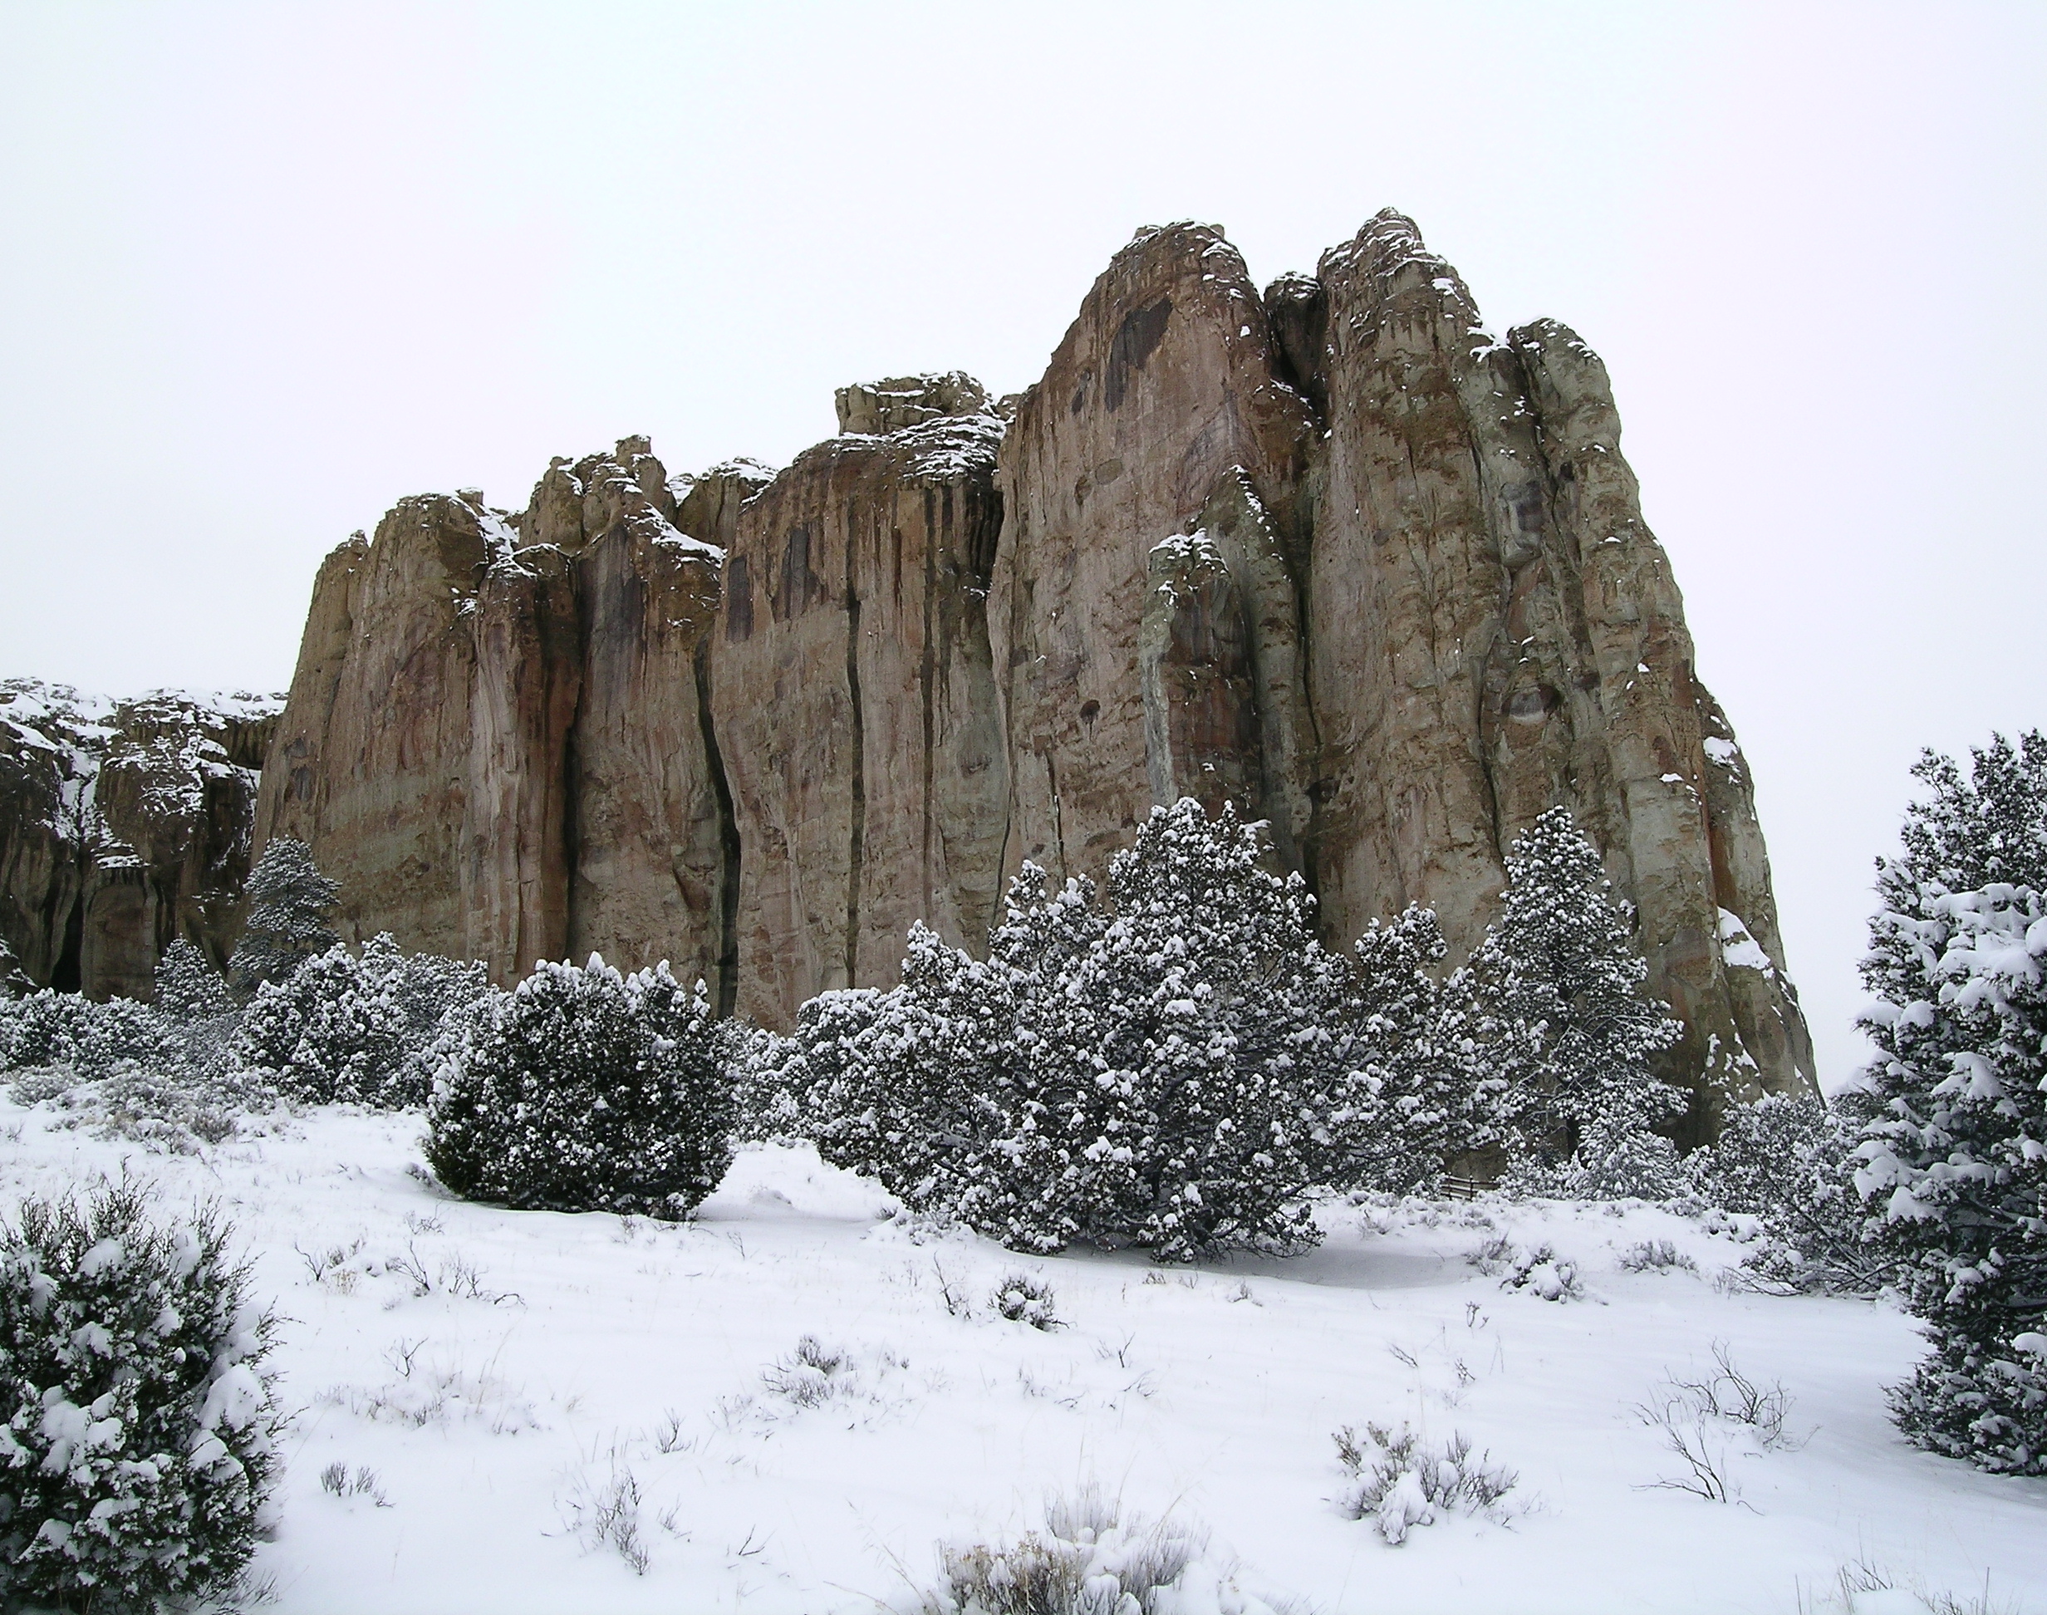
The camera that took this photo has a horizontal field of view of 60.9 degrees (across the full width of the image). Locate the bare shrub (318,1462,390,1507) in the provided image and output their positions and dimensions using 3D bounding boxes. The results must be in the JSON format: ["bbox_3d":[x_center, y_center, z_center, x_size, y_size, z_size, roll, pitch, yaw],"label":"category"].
[{"bbox_3d":[-2.383,2.410,6.200,0.249,0.129,0.174,0,-8,0],"label":"bare shrub"}]

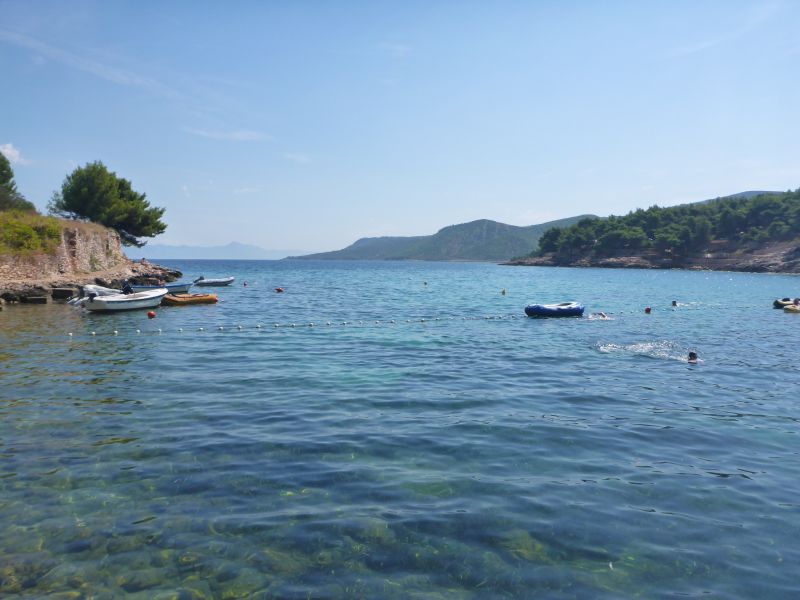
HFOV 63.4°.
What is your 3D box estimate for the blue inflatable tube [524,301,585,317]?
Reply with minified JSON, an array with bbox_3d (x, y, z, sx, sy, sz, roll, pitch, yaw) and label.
[{"bbox_3d":[6.453,0.448,27.074,2.300,0.520,1.350,0,4,-10],"label":"blue inflatable tube"}]

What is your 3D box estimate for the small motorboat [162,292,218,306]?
[{"bbox_3d":[-10.552,-0.010,32.794,1.300,0.550,2.600,3,5,40],"label":"small motorboat"}]

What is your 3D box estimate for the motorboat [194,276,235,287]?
[{"bbox_3d":[-16.111,-1.632,56.430,3.300,0.850,1.500,-2,4,-35],"label":"motorboat"}]

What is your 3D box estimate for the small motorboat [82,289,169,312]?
[{"bbox_3d":[-12.472,-0.050,29.994,1.600,0.950,3.950,3,4,37],"label":"small motorboat"}]

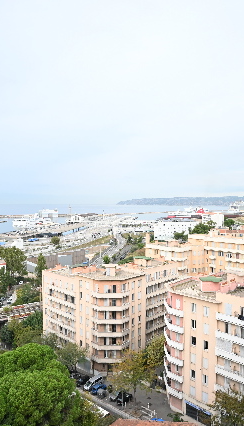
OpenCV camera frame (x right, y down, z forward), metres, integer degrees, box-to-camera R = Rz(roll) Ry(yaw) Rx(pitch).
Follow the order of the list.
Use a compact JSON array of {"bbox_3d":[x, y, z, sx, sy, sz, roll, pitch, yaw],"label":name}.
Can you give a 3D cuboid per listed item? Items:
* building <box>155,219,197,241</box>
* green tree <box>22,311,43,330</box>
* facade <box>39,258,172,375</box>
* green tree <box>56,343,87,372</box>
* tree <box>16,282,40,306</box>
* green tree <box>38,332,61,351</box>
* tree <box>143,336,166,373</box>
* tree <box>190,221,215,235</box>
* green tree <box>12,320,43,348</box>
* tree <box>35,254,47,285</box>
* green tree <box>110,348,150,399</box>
[{"bbox_3d":[64.840,20.310,377.850,50.000,24.000,24.000,0,2,0],"label":"building"},{"bbox_3d":[-26.027,31.698,93.000,6.300,7.000,6.300,0,2,-16],"label":"green tree"},{"bbox_3d":[-0.797,24.059,85.928,22.612,24.059,33.026,2,3,43],"label":"facade"},{"bbox_3d":[-11.690,33.030,73.210,7.200,6.900,7.200,0,2,-9],"label":"green tree"},{"bbox_3d":[-38.010,33.130,130.000,9.500,9.200,9.500,0,2,0],"label":"tree"},{"bbox_3d":[-17.100,32.373,76.082,5.256,7.988,5.256,0,2,-13],"label":"green tree"},{"bbox_3d":[7.010,30.750,69.000,6.200,9.000,6.200,0,2,0],"label":"tree"},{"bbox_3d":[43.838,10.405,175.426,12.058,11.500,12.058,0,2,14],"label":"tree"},{"bbox_3d":[-24.560,32.050,84.000,7.400,8.200,7.400,0,2,0],"label":"green tree"},{"bbox_3d":[-38.919,27.814,152.975,5.489,16.000,5.489,0,2,-14],"label":"tree"},{"bbox_3d":[1.620,30.690,60.650,7.800,9.900,7.800,0,2,2],"label":"green tree"}]

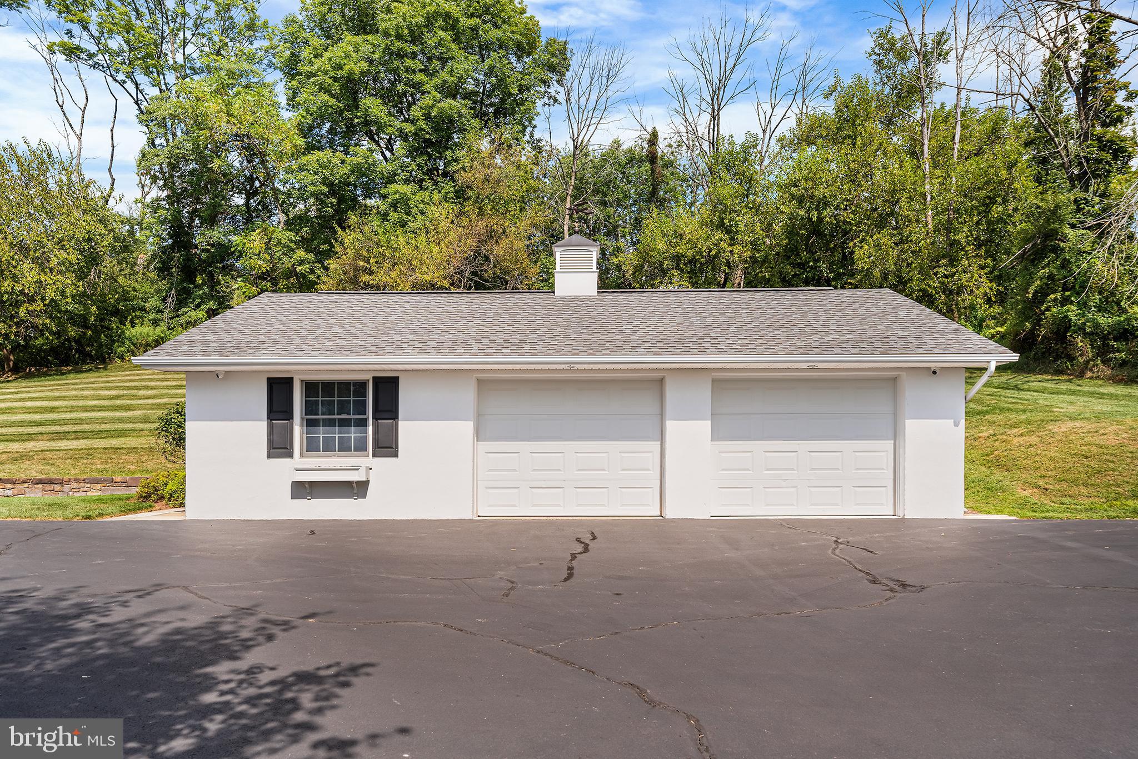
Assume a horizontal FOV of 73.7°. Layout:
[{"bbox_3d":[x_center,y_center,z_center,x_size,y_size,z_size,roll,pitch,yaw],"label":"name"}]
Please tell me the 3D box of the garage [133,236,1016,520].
[{"bbox_3d":[0.170,-0.400,15.150,12.600,5.000,8.900,0,0,1],"label":"garage"}]

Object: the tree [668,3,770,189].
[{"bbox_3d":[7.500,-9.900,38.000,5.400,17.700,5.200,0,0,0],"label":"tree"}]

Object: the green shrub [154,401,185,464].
[{"bbox_3d":[-7.200,1.000,14.400,1.100,1.250,1.100,0,0,0],"label":"green shrub"}]

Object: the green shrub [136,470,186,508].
[{"bbox_3d":[-6.850,1.850,13.000,1.150,0.680,1.050,0,0,0],"label":"green shrub"}]

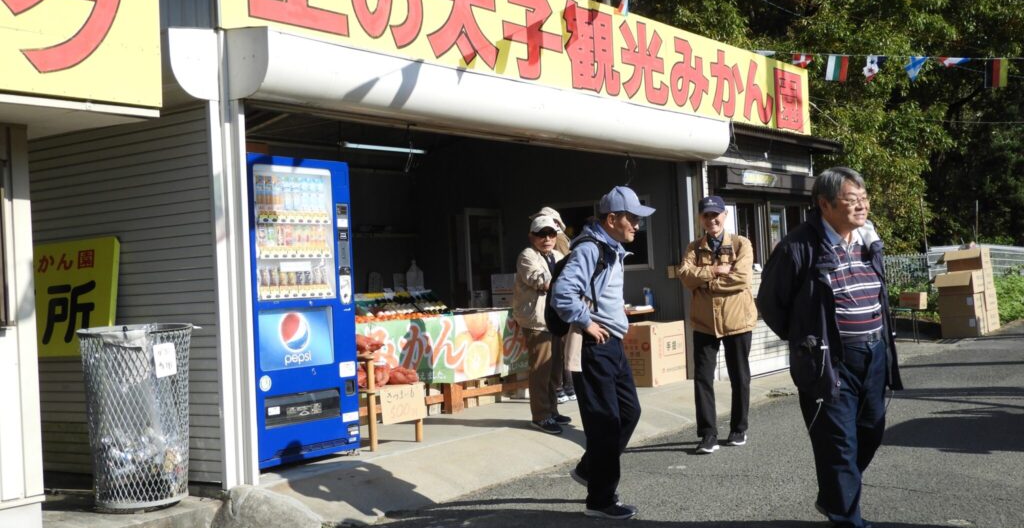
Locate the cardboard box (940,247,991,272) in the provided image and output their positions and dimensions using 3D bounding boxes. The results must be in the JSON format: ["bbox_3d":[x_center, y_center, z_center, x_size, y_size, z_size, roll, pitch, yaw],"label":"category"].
[{"bbox_3d":[6.005,-0.046,15.600,0.460,0.300,0.420,-4,-2,36],"label":"cardboard box"}]

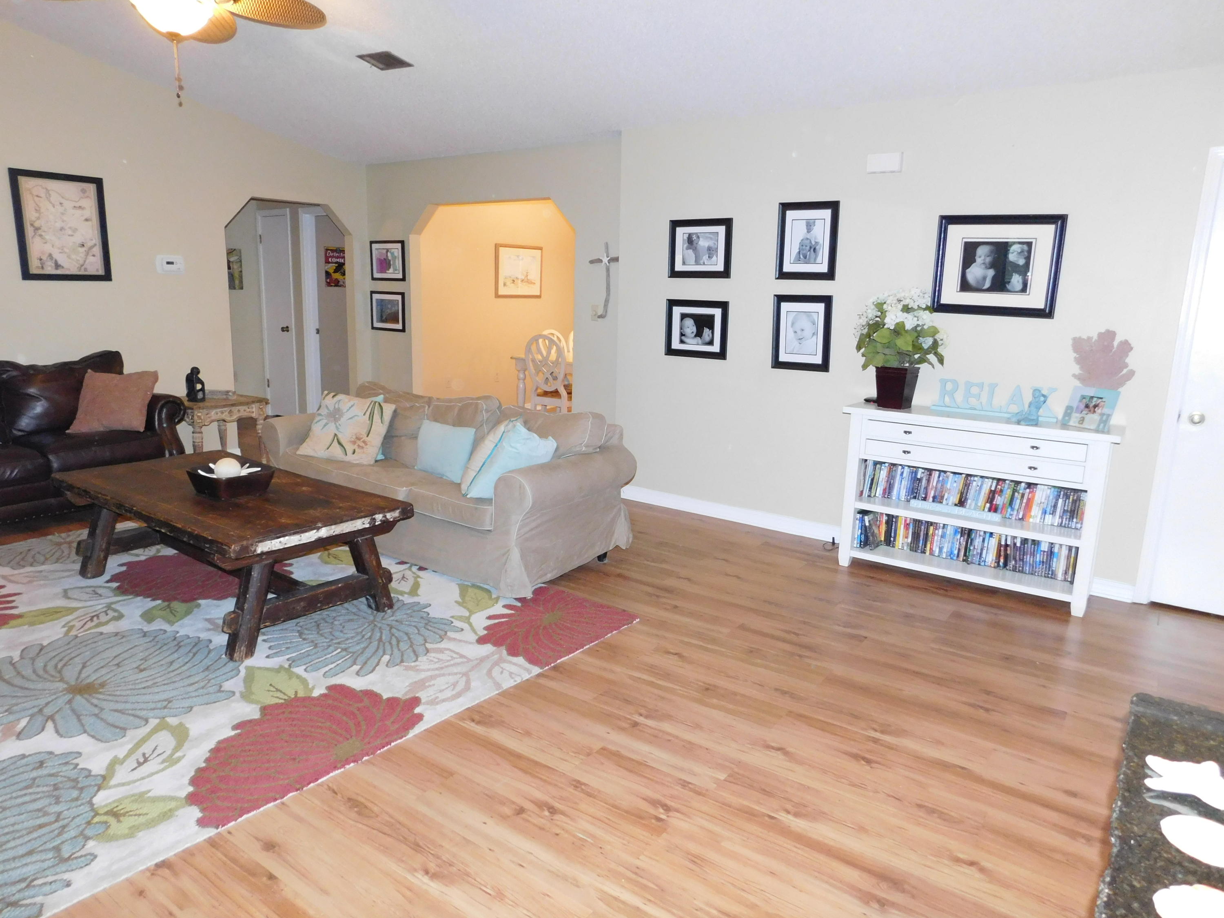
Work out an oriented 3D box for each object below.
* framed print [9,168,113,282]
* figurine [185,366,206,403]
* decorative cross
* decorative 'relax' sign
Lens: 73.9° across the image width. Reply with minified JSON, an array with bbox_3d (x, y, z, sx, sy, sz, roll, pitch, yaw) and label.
[{"bbox_3d":[-3.514,-1.482,5.223,0.028,0.664,0.532,10,14,35],"label":"framed print"},{"bbox_3d":[-3.063,-0.554,5.976,0.138,0.256,0.110,0,12,-7],"label":"figurine"},{"bbox_3d":[-0.064,-1.243,5.666,0.290,0.525,0.040,10,14,35],"label":"decorative cross"},{"bbox_3d":[1.915,-0.298,4.064,0.590,0.165,0.050,10,14,35],"label":"decorative 'relax' sign"}]

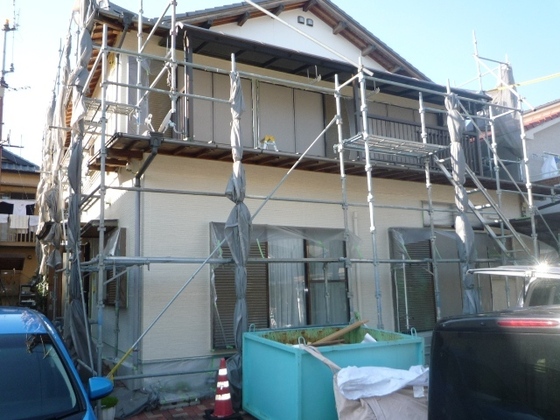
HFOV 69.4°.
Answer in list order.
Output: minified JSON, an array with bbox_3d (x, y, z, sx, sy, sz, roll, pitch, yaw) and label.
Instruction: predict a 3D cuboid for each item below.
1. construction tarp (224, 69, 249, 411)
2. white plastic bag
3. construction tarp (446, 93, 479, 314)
[{"bbox_3d":[-0.600,0.220,5.710,0.330,4.800,0.290,2,-10,-24],"label":"construction tarp"},{"bbox_3d":[1.000,1.650,3.900,0.860,0.230,0.450,1,-10,-17],"label":"white plastic bag"},{"bbox_3d":[3.000,0.150,6.620,0.280,4.350,0.280,2,-10,-24],"label":"construction tarp"}]

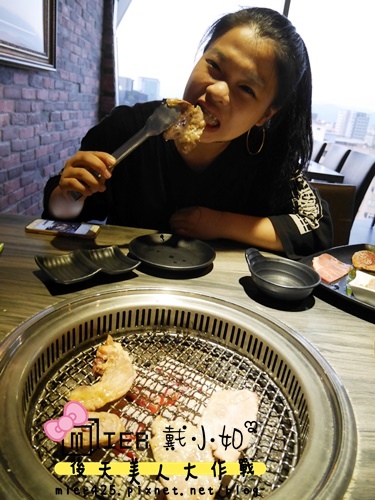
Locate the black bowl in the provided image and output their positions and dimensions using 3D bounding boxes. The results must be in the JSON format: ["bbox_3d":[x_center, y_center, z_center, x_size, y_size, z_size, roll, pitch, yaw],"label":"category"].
[{"bbox_3d":[0.151,0.046,0.575,0.128,0.053,0.108,22,28,34],"label":"black bowl"}]

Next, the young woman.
[{"bbox_3d":[-0.006,0.067,0.941,0.600,1.180,0.660,8,23,6],"label":"young woman"}]

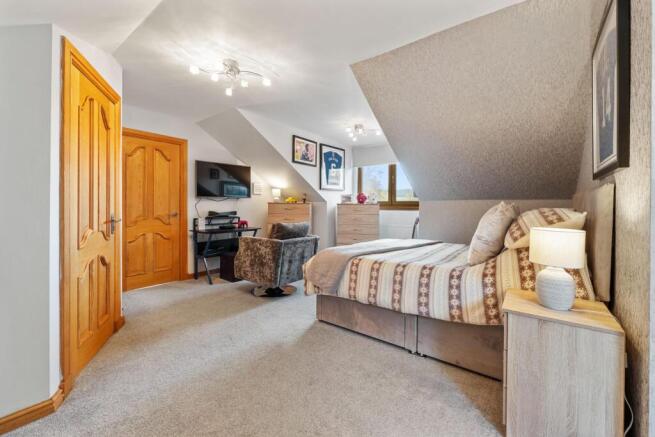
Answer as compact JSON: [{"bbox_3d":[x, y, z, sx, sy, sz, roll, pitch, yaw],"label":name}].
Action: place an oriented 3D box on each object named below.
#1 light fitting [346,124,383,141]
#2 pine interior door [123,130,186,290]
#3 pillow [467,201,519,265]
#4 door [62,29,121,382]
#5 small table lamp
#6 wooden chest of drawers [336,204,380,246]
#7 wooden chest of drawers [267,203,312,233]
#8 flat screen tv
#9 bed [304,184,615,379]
[{"bbox_3d":[0.575,-1.371,4.020,0.580,0.170,0.450,-1,2,-22],"label":"light fitting"},{"bbox_3d":[-2.380,-0.094,3.440,0.080,2.060,0.860,1,2,36],"label":"pine interior door"},{"bbox_3d":[1.265,0.103,1.948,0.460,0.480,0.170,-2,26,-44],"label":"pillow"},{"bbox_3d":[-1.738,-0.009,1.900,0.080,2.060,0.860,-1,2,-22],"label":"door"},{"bbox_3d":[1.209,0.256,1.345,0.225,0.400,0.225,2,2,42],"label":"small table lamp"},{"bbox_3d":[0.575,0.300,4.820,0.770,1.120,0.410,0,2,9],"label":"wooden chest of drawers"},{"bbox_3d":[-0.700,0.301,4.800,0.770,1.120,0.410,0,2,-2],"label":"wooden chest of drawers"},{"bbox_3d":[-1.700,-0.627,4.240,0.060,0.560,0.975,1,2,36],"label":"flat screen tv"},{"bbox_3d":[1.064,0.374,2.472,2.040,1.220,1.410,1,2,36],"label":"bed"}]

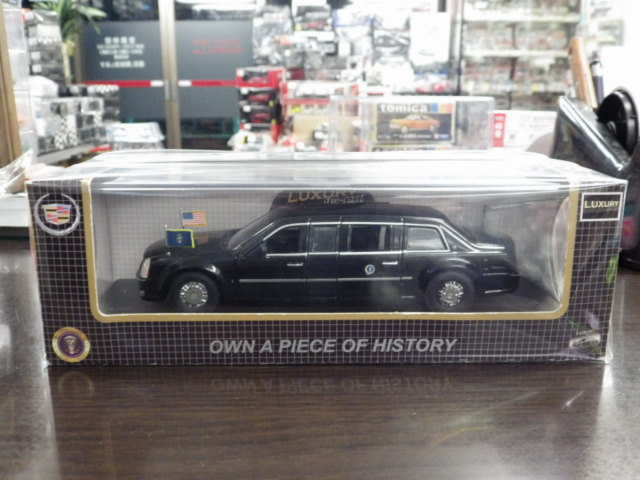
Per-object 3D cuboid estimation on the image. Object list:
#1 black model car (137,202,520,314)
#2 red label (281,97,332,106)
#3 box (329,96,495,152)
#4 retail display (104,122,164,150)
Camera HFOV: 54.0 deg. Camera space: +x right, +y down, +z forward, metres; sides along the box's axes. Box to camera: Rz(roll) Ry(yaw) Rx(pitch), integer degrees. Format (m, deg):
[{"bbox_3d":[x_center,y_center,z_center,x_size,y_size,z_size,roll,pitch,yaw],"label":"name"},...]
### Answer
[{"bbox_3d":[0.005,0.004,0.425,0.250,0.062,0.085,0,13,-1],"label":"black model car"},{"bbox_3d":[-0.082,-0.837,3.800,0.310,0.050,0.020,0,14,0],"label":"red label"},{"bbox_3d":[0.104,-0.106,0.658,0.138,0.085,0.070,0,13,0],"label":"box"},{"bbox_3d":[-1.100,-0.611,3.760,0.310,0.180,0.260,0,13,0],"label":"retail display"}]

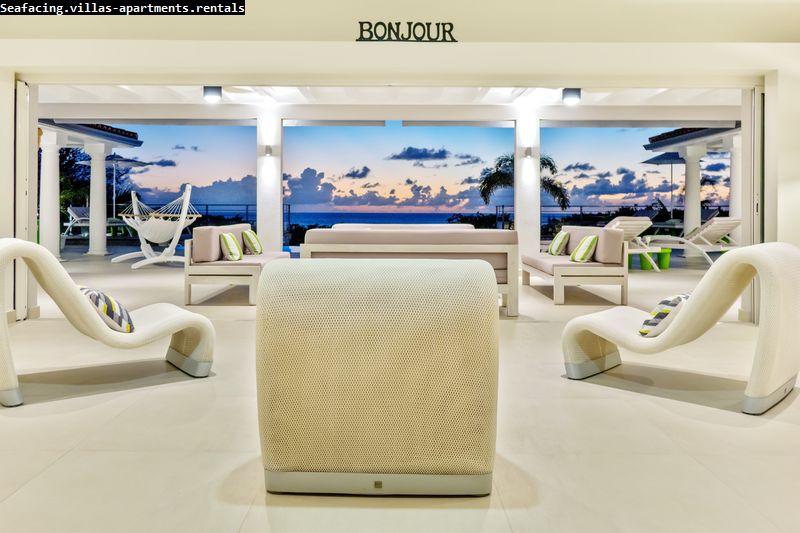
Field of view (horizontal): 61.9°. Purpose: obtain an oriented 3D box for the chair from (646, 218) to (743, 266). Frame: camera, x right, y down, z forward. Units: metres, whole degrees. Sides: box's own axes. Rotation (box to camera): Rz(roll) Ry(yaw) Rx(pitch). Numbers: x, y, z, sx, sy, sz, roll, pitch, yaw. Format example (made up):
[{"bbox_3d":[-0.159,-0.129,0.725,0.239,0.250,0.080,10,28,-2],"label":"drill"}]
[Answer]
[{"bbox_3d":[5.310,-0.430,11.680,0.700,0.860,1.920,-2,5,-33],"label":"chair"}]

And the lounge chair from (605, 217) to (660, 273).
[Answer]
[{"bbox_3d":[3.945,-0.470,12.669,0.742,0.948,2.009,-1,4,-21],"label":"lounge chair"}]

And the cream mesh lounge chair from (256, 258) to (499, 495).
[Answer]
[{"bbox_3d":[-0.060,0.340,2.810,0.800,0.800,1.220,0,4,1],"label":"cream mesh lounge chair"}]

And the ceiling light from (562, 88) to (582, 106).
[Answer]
[{"bbox_3d":[2.065,-2.077,8.000,0.222,0.230,0.222,0,4,0],"label":"ceiling light"}]

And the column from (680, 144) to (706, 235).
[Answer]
[{"bbox_3d":[6.385,-1.400,14.500,0.400,2.380,0.400,0,4,0],"label":"column"}]

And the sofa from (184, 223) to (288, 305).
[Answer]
[{"bbox_3d":[-1.840,-0.080,7.830,0.760,0.785,1.970,0,4,0],"label":"sofa"}]

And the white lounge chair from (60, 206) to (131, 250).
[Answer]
[{"bbox_3d":[-8.080,-1.210,18.300,1.920,0.850,0.700,0,4,-2],"label":"white lounge chair"}]

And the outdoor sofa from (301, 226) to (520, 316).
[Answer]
[{"bbox_3d":[0.103,0.033,7.035,2.173,0.855,0.834,0,3,0],"label":"outdoor sofa"}]

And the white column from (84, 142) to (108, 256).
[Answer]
[{"bbox_3d":[-7.330,-1.633,16.150,0.474,2.709,0.474,0,3,0],"label":"white column"}]

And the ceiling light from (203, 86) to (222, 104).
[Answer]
[{"bbox_3d":[-2.250,-2.100,8.000,0.222,0.230,0.222,0,4,0],"label":"ceiling light"}]

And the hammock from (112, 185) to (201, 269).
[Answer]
[{"bbox_3d":[-4.851,-0.798,13.287,1.236,1.504,4.017,-2,4,-34],"label":"hammock"}]

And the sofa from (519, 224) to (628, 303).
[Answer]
[{"bbox_3d":[2.000,-0.074,7.970,0.770,0.790,2.020,0,4,0],"label":"sofa"}]

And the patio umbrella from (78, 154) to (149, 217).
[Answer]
[{"bbox_3d":[-9.193,-2.302,21.424,2.421,2.678,2.421,0,3,0],"label":"patio umbrella"}]

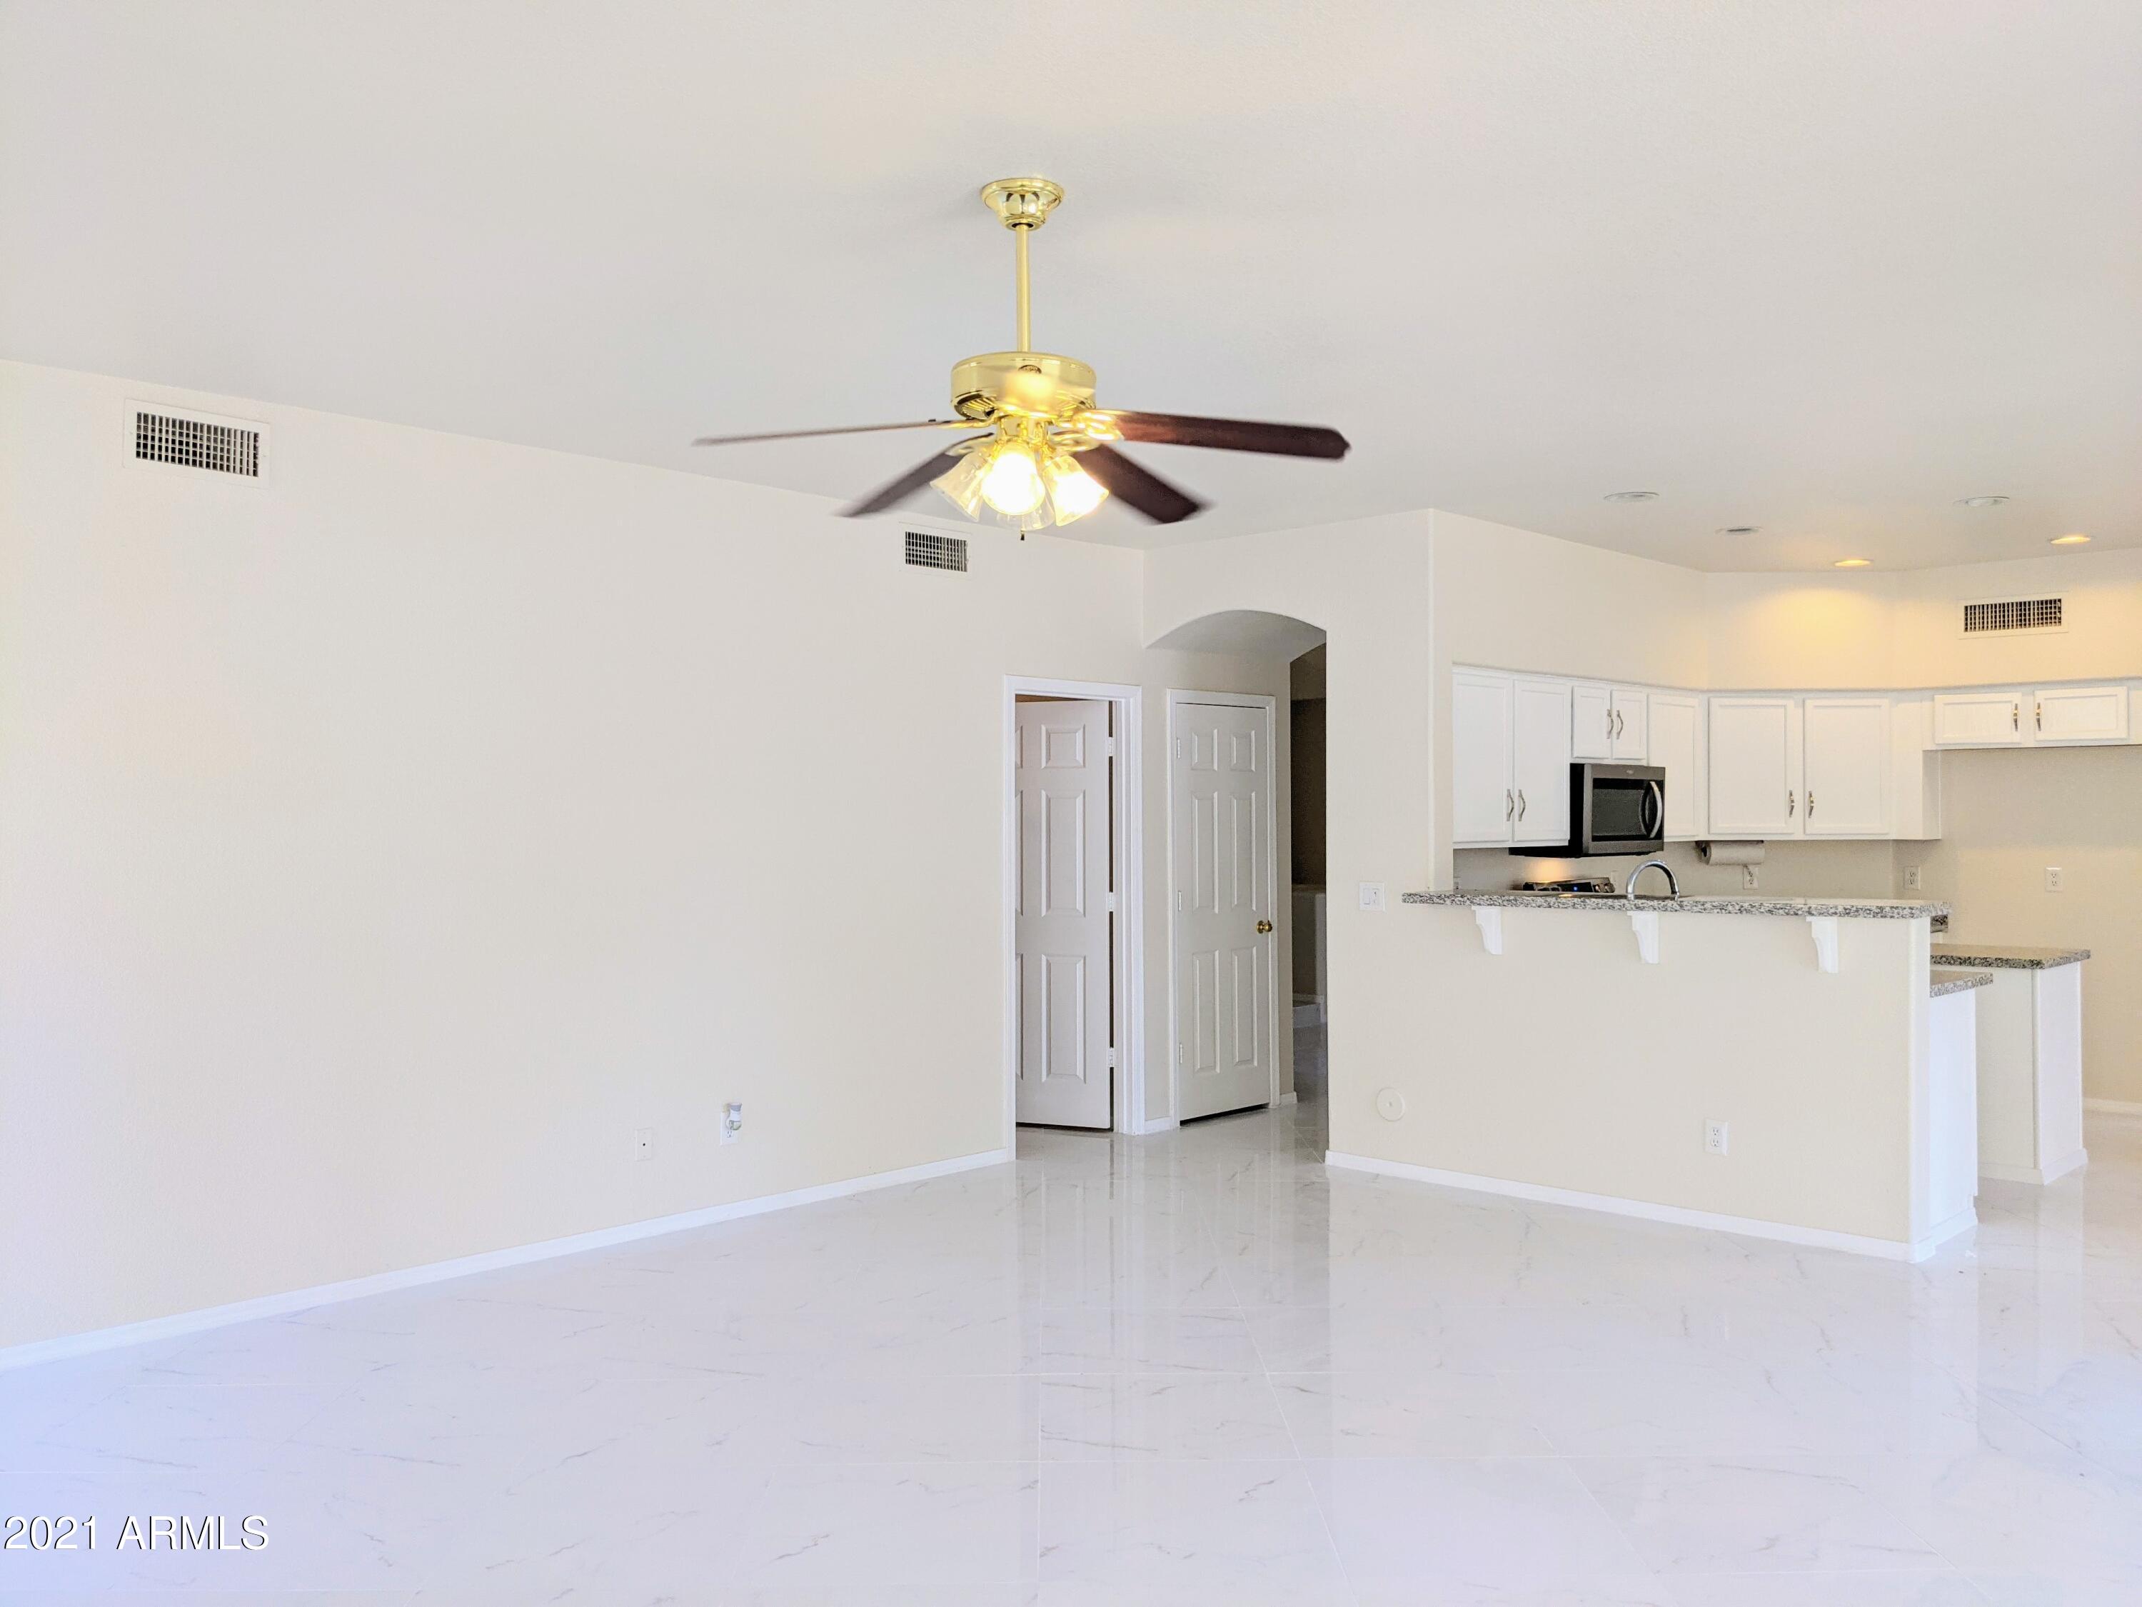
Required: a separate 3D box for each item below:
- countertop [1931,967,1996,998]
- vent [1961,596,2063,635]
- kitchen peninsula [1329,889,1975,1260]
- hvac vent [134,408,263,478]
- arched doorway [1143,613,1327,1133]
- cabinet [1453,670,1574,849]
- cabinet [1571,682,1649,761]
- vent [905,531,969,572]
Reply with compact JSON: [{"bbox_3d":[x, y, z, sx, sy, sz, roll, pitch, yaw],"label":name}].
[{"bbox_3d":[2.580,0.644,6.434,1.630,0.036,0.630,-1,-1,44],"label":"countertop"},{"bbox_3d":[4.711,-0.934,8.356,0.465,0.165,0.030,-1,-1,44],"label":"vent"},{"bbox_3d":[2.162,0.946,6.525,2.340,1.180,1.020,-1,-1,44],"label":"kitchen peninsula"},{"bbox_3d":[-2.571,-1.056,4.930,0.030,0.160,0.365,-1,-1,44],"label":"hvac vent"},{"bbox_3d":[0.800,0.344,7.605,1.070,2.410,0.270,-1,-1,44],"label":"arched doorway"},{"bbox_3d":[1.829,-0.187,7.389,0.335,0.750,0.990,-1,-1,44],"label":"cabinet"},{"bbox_3d":[2.448,-0.375,8.029,0.335,0.370,0.770,-1,-1,44],"label":"cabinet"},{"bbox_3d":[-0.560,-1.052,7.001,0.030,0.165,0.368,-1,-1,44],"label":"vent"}]

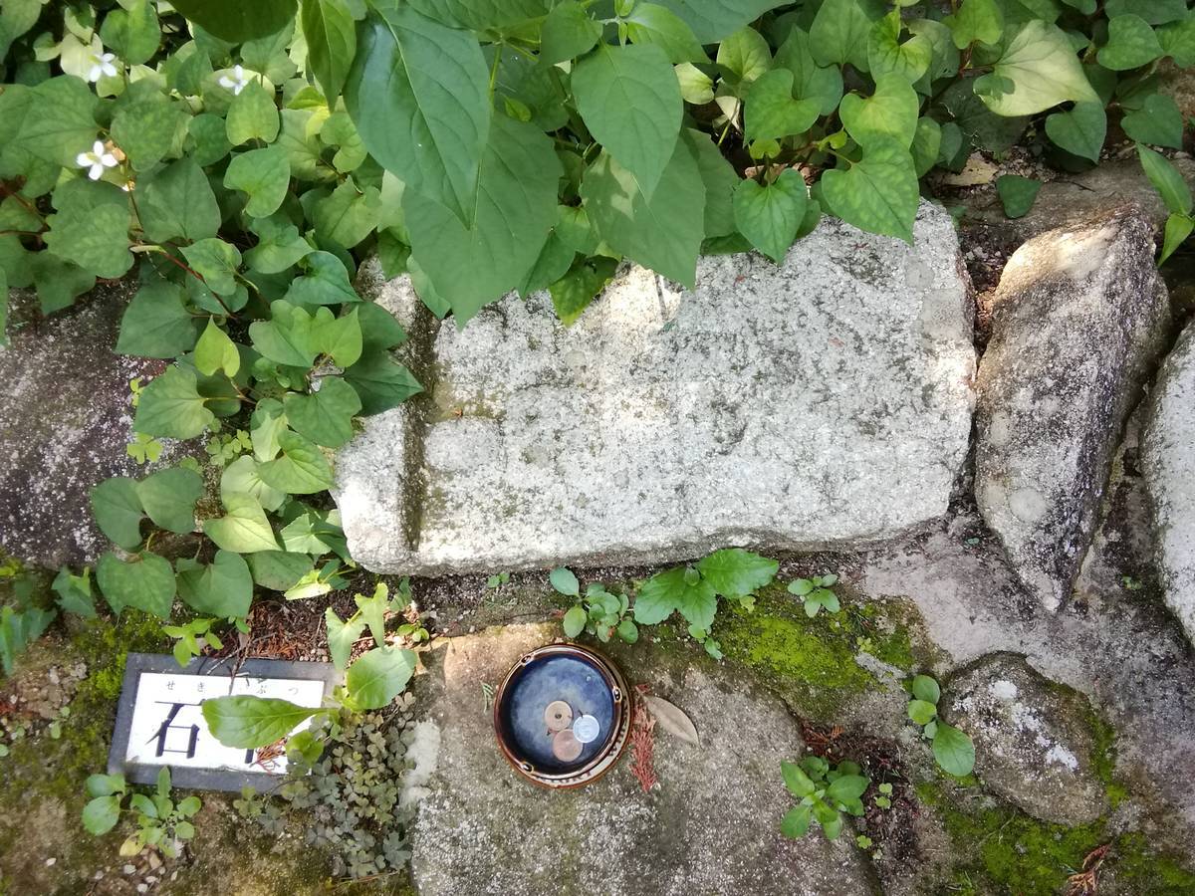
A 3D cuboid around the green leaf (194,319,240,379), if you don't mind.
[{"bbox_3d":[-0.329,-0.085,0.775,0.039,0.012,0.057,-13,78,0],"label":"green leaf"}]

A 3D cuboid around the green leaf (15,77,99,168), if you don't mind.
[{"bbox_3d":[-0.440,-0.265,0.730,0.073,0.015,0.080,-6,82,5],"label":"green leaf"}]

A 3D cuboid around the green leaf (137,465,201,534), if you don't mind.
[{"bbox_3d":[-0.346,0.040,0.725,0.051,0.014,0.051,19,75,-11],"label":"green leaf"}]

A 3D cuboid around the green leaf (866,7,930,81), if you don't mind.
[{"bbox_3d":[0.259,-0.344,0.775,0.054,0.014,0.083,6,79,2],"label":"green leaf"}]

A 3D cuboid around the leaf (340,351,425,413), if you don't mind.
[{"bbox_3d":[-0.173,-0.052,0.715,0.072,0.014,0.053,12,79,5],"label":"leaf"}]

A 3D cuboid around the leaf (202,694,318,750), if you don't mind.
[{"bbox_3d":[-0.258,0.211,0.690,0.095,0.012,0.038,-3,76,2],"label":"leaf"}]

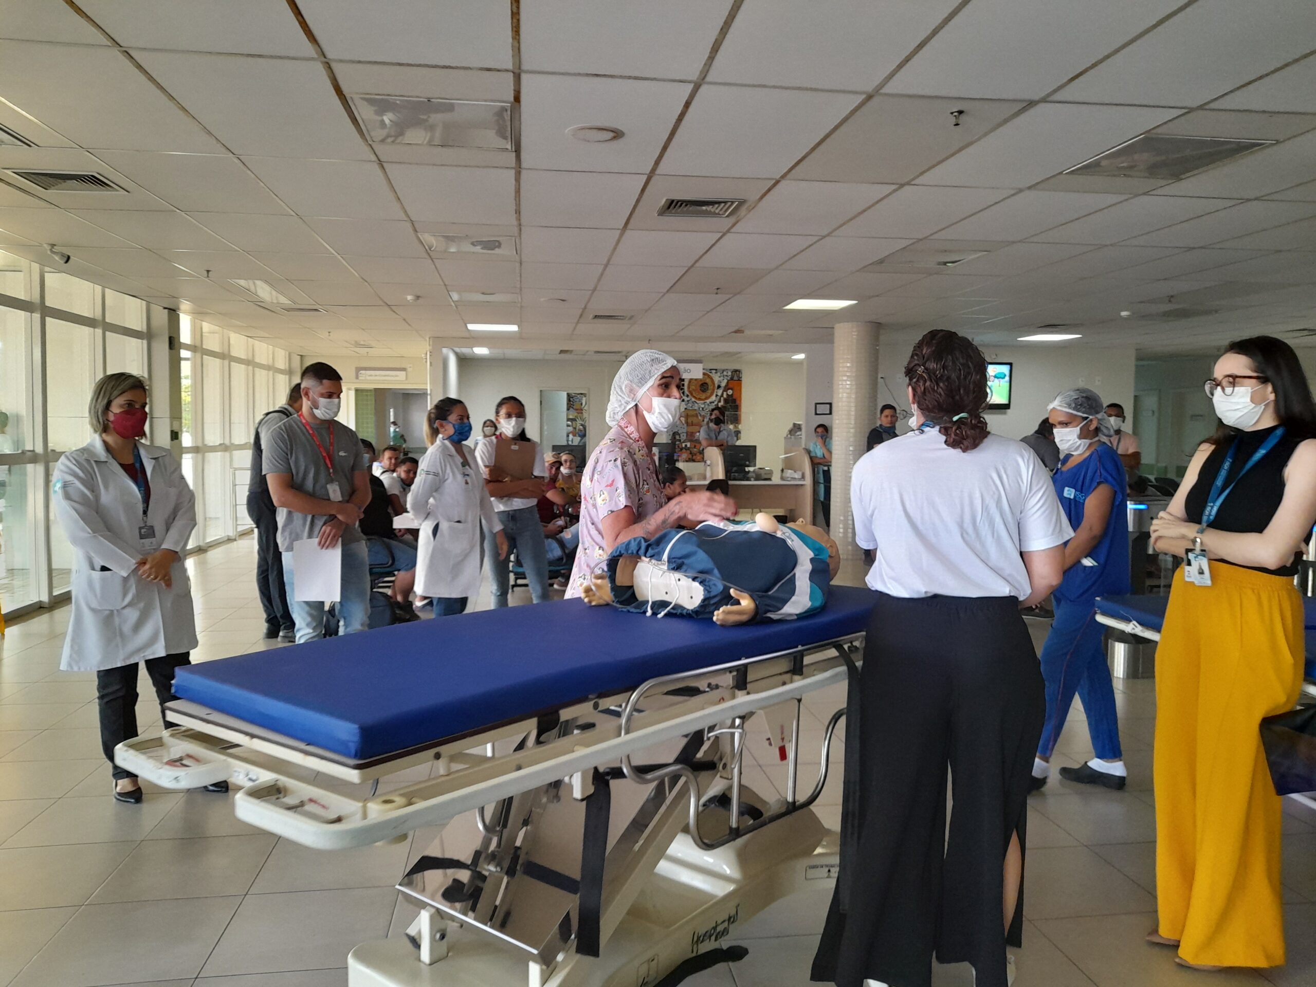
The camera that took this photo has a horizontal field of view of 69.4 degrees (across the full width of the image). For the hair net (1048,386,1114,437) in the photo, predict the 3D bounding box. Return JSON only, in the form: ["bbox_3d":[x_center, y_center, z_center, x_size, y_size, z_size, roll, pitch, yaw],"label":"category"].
[{"bbox_3d":[1.718,-0.328,3.860,0.270,0.210,0.200,-1,4,-18],"label":"hair net"}]

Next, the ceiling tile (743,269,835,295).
[{"bbox_3d":[1.105,-1.732,7.805,0.630,0.025,1.240,0,4,-8],"label":"ceiling tile"}]

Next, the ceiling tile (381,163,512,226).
[{"bbox_3d":[-1.048,-1.564,4.996,0.624,0.025,1.220,0,4,-8],"label":"ceiling tile"}]

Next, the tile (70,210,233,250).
[{"bbox_3d":[-3.093,-1.633,5.930,0.624,0.025,1.220,0,4,-8],"label":"tile"}]

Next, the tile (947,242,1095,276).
[{"bbox_3d":[2.510,-1.640,6.668,0.617,0.025,1.215,0,4,-8],"label":"tile"}]

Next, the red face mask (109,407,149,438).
[{"bbox_3d":[-2.043,-0.274,3.670,0.100,0.125,0.135,2,4,21],"label":"red face mask"}]

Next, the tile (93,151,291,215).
[{"bbox_3d":[-2.306,-1.571,4.851,0.630,0.025,1.240,0,4,-8],"label":"tile"}]

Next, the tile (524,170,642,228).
[{"bbox_3d":[-0.429,-1.575,5.116,0.630,0.025,1.240,0,4,-8],"label":"tile"}]

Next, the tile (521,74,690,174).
[{"bbox_3d":[-0.249,-1.473,3.838,0.617,0.025,1.215,0,4,-8],"label":"tile"}]

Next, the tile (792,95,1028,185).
[{"bbox_3d":[0.989,-1.477,4.012,0.617,0.025,1.215,0,4,-8],"label":"tile"}]

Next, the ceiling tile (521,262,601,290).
[{"bbox_3d":[-0.753,-1.707,7.433,0.617,0.025,1.215,0,4,-8],"label":"ceiling tile"}]

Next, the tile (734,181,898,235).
[{"bbox_3d":[0.822,-1.573,5.267,0.624,0.025,1.220,0,4,-8],"label":"tile"}]

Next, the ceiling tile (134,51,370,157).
[{"bbox_3d":[-1.509,-1.496,3.728,0.630,0.025,1.240,0,4,-8],"label":"ceiling tile"}]

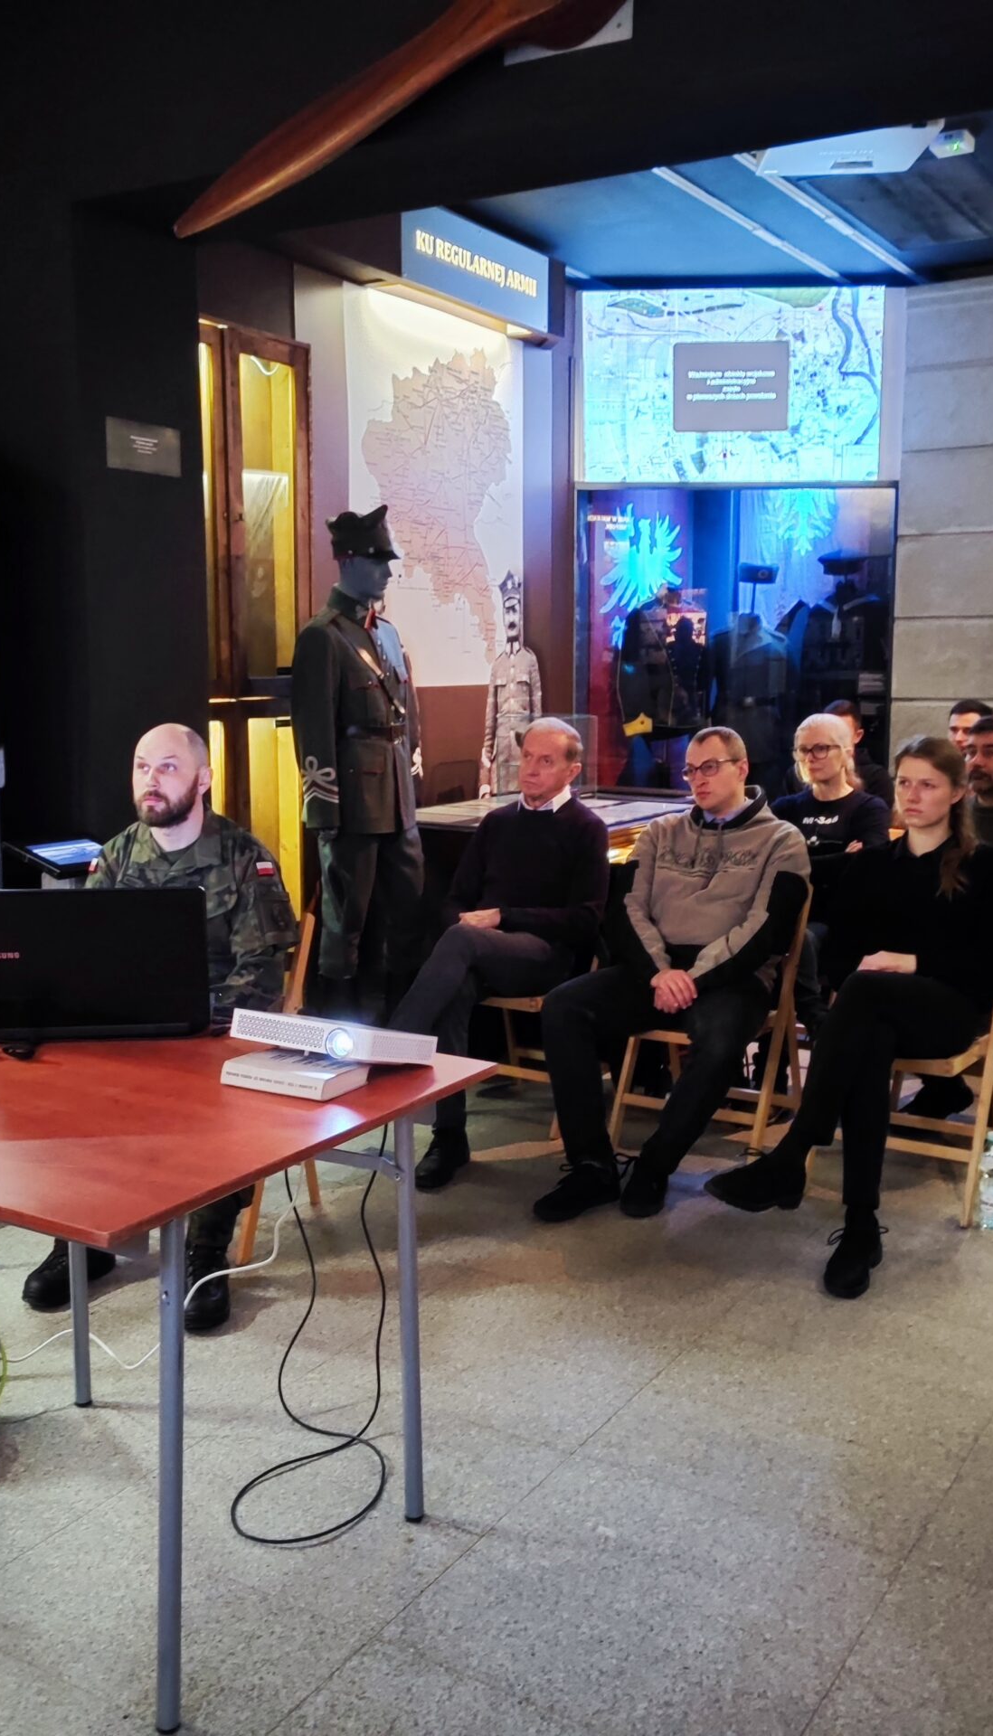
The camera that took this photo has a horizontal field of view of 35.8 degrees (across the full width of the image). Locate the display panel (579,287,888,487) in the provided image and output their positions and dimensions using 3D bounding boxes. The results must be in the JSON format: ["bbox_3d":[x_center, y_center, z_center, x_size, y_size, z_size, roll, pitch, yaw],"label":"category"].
[{"bbox_3d":[1.110,-2.264,7.255,1.408,0.897,0.050,1,8,5],"label":"display panel"}]

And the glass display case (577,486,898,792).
[{"bbox_3d":[1.170,-1.067,7.709,1.537,1.637,0.202,1,8,5],"label":"glass display case"}]

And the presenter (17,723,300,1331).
[{"bbox_3d":[-0.758,0.300,3.599,0.617,1.264,0.869,2,8,12],"label":"presenter"}]

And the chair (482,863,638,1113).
[{"bbox_3d":[0.123,0.367,4.689,0.440,0.770,0.460,6,10,35],"label":"chair"}]

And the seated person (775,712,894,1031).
[{"bbox_3d":[0.945,0.112,4.919,0.500,1.210,0.800,5,10,34],"label":"seated person"}]

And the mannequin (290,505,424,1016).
[{"bbox_3d":[-0.440,-0.200,4.939,0.384,1.900,0.536,5,9,31],"label":"mannequin"}]

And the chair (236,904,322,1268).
[{"bbox_3d":[-0.706,0.496,3.780,0.440,0.770,0.460,3,9,20],"label":"chair"}]

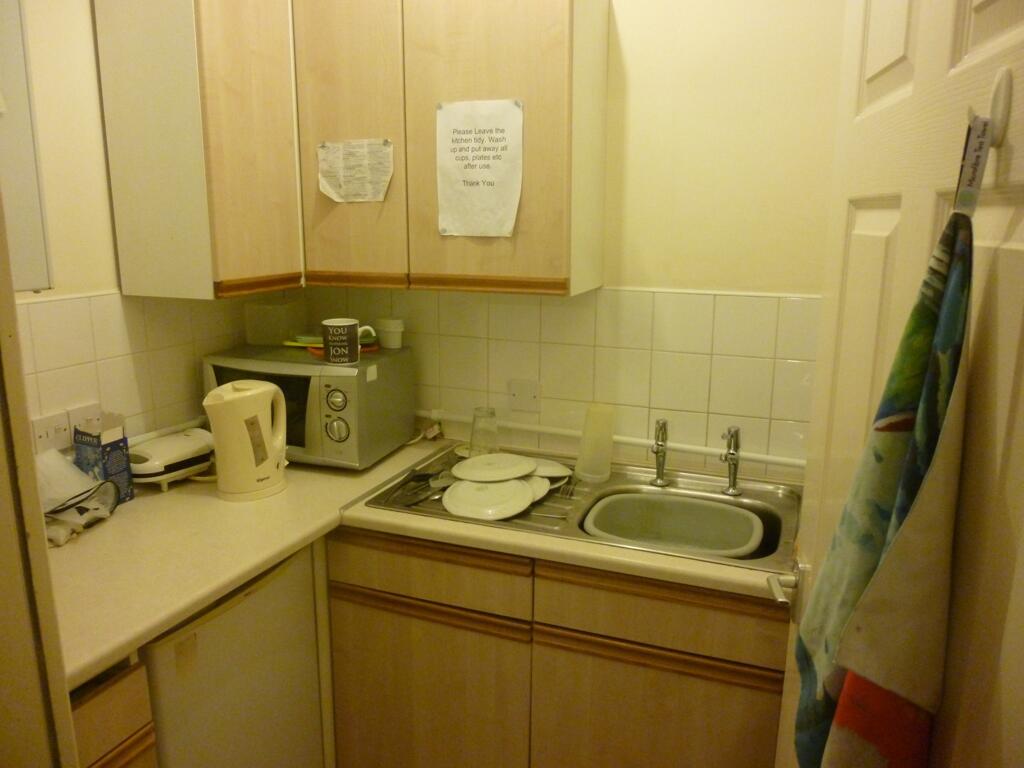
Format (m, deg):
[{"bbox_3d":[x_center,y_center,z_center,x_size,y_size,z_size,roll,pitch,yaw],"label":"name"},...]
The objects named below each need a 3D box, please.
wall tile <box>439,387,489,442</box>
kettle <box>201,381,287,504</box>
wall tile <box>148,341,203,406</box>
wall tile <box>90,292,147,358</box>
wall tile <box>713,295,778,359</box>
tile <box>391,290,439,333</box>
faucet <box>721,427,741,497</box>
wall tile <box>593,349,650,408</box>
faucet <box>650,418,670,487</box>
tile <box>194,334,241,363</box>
[{"bbox_3d":[-0.137,0.091,2.132,0.149,0.149,0.010,5,12,20],"label":"wall tile"},{"bbox_3d":[-0.617,0.127,1.729,0.150,0.250,0.215,11,16,39],"label":"kettle"},{"bbox_3d":[-0.879,-0.019,1.916,0.010,0.148,0.146,5,13,20],"label":"wall tile"},{"bbox_3d":[-0.952,-0.139,1.792,0.010,0.149,0.149,5,12,20],"label":"wall tile"},{"bbox_3d":[0.572,-0.140,1.805,0.148,0.145,0.010,5,13,20],"label":"wall tile"},{"bbox_3d":[-0.274,-0.217,2.114,0.148,0.148,0.010,5,13,20],"label":"tile"},{"bbox_3d":[0.519,0.189,1.733,0.055,0.161,0.125,5,12,20],"label":"faucet"},{"bbox_3d":[0.289,-0.020,1.936,0.148,0.148,0.010,5,13,20],"label":"wall tile"},{"bbox_3d":[0.357,0.175,1.786,0.055,0.163,0.125,5,12,20],"label":"faucet"},{"bbox_3d":[-0.836,-0.050,2.083,0.010,0.148,0.148,5,13,20],"label":"tile"}]

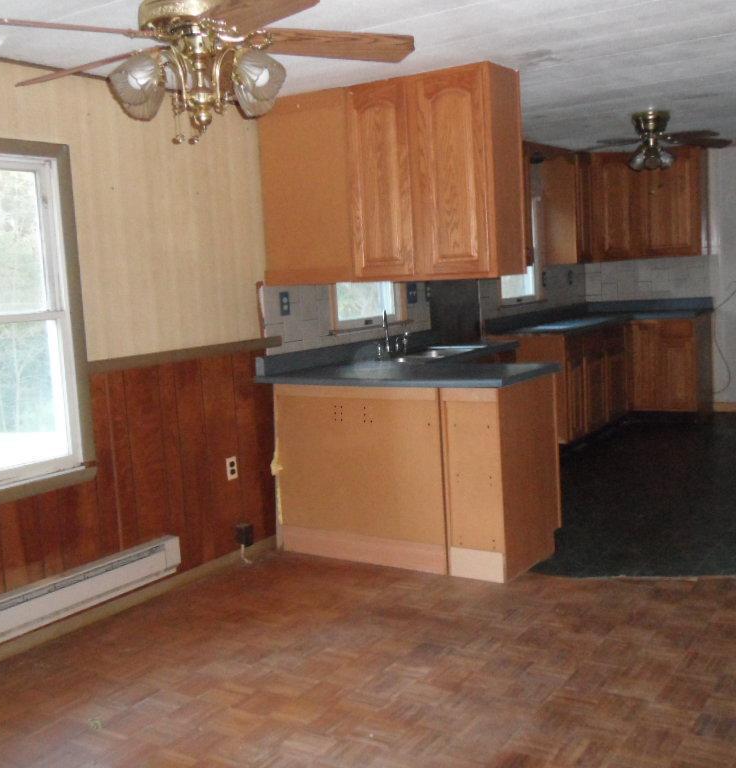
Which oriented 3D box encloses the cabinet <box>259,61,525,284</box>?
[{"bbox_3d":[0.080,-0.973,4.527,1.337,0.922,0.318,1,8,34],"label":"cabinet"}]

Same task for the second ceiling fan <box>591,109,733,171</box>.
[{"bbox_3d":[1.735,-1.475,5.583,1.050,0.370,1.050,1,8,34],"label":"second ceiling fan"}]

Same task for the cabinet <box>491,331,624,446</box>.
[{"bbox_3d":[1.565,-0.010,7.406,0.610,0.876,1.480,1,8,34],"label":"cabinet"}]

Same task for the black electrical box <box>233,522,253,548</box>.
[{"bbox_3d":[-0.638,0.775,4.721,0.066,0.102,0.068,1,8,34],"label":"black electrical box"}]

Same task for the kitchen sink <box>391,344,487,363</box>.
[{"bbox_3d":[0.322,-0.108,5.540,0.540,0.180,0.820,1,8,34],"label":"kitchen sink"}]

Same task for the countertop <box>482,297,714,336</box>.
[{"bbox_3d":[1.941,-0.547,7.444,1.190,0.140,2.120,1,8,34],"label":"countertop"}]

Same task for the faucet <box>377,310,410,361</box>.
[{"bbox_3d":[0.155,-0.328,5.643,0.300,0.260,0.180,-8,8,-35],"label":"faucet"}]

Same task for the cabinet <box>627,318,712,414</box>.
[{"bbox_3d":[2.636,-0.138,7.952,0.560,0.876,0.610,1,8,34],"label":"cabinet"}]

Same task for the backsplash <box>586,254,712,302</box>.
[{"bbox_3d":[2.519,-0.939,8.269,1.180,0.370,0.020,1,8,34],"label":"backsplash"}]

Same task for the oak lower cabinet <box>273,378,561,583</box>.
[{"bbox_3d":[0.220,0.402,4.637,1.300,0.876,0.610,1,8,34],"label":"oak lower cabinet"}]

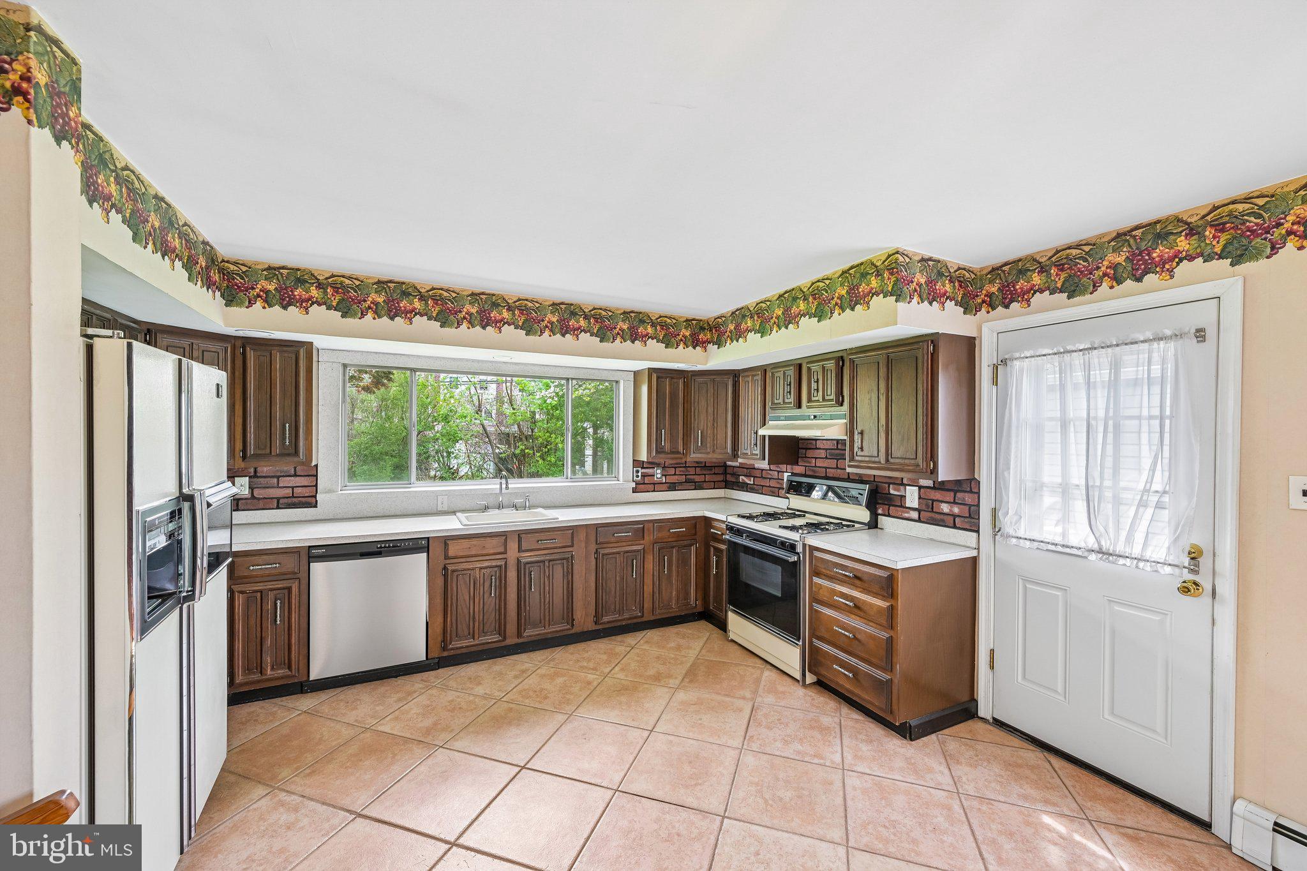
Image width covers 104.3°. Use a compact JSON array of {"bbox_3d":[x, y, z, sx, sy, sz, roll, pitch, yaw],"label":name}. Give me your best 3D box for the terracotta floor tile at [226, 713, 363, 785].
[{"bbox_3d":[-1.741,1.502,2.450,0.452,0.010,0.452,0,0,19],"label":"terracotta floor tile"}]

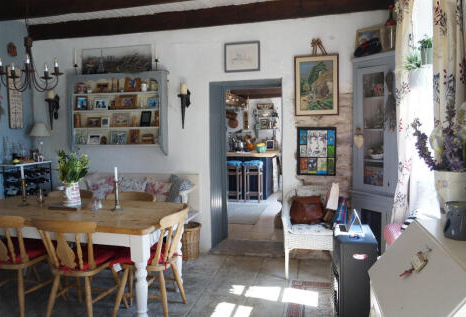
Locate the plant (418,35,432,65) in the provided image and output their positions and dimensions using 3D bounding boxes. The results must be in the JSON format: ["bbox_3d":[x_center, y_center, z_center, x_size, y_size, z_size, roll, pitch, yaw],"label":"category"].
[{"bbox_3d":[1.448,-0.811,2.680,0.135,0.225,0.135,0,4,13],"label":"plant"}]

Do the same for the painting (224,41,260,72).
[{"bbox_3d":[0.103,-1.079,3.793,0.385,0.305,0.025,0,4,13],"label":"painting"}]

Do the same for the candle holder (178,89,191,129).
[{"bbox_3d":[-0.514,-0.550,3.899,0.110,0.440,0.175,0,4,13],"label":"candle holder"}]

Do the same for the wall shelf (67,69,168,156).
[{"bbox_3d":[-1.405,-0.534,4.361,1.240,0.980,0.180,0,3,14],"label":"wall shelf"}]

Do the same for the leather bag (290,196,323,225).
[{"bbox_3d":[0.737,0.521,3.576,0.330,0.275,0.150,0,4,6],"label":"leather bag"}]

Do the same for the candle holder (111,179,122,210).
[{"bbox_3d":[-0.969,0.312,2.990,0.083,0.237,0.083,0,3,14],"label":"candle holder"}]

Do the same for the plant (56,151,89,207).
[{"bbox_3d":[-1.373,0.166,3.038,0.265,0.470,0.255,0,4,13],"label":"plant"}]

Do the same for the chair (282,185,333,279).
[{"bbox_3d":[0.795,0.723,3.627,0.560,0.840,0.570,0,3,14],"label":"chair"}]

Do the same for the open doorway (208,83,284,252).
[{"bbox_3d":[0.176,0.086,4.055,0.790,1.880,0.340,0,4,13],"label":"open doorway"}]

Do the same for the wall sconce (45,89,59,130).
[{"bbox_3d":[-2.317,-0.626,4.583,0.125,0.540,0.160,0,3,14],"label":"wall sconce"}]

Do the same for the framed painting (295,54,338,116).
[{"bbox_3d":[0.903,-0.790,3.843,0.456,0.645,0.030,0,3,14],"label":"framed painting"}]

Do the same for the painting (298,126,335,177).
[{"bbox_3d":[0.867,-0.072,3.685,0.395,0.500,0.030,0,4,13],"label":"painting"}]

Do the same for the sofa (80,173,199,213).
[{"bbox_3d":[-1.225,0.667,4.163,1.580,0.920,0.600,0,3,14],"label":"sofa"}]

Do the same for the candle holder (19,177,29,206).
[{"bbox_3d":[-1.884,0.298,3.213,0.082,0.235,0.082,0,4,13],"label":"candle holder"}]

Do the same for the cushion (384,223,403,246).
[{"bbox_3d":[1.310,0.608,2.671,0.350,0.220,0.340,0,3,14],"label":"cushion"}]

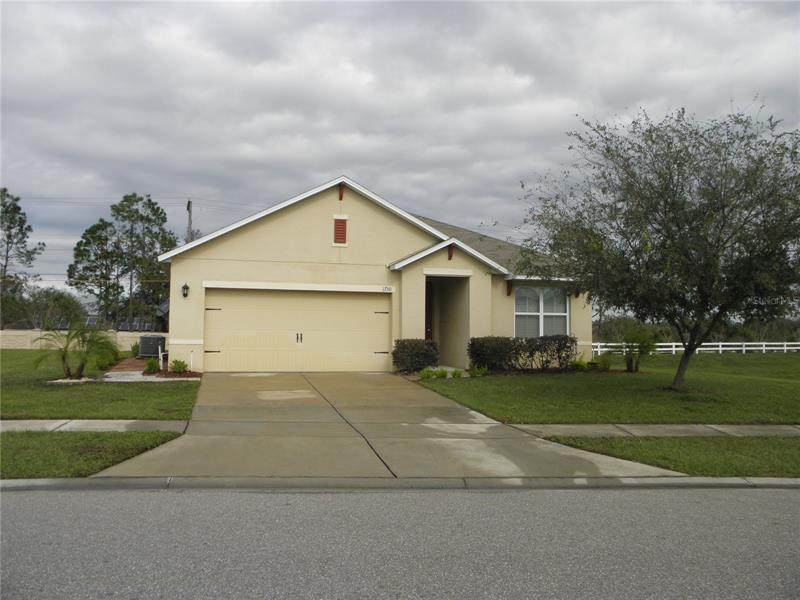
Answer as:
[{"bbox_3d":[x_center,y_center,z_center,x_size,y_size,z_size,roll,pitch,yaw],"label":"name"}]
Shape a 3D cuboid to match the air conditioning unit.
[{"bbox_3d":[-8.696,1.649,22.705,0.820,0.800,0.820,1,-3,-14],"label":"air conditioning unit"}]

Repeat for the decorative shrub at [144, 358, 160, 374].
[{"bbox_3d":[-6.128,1.640,16.022,0.396,0.409,0.396,1,-3,-14],"label":"decorative shrub"}]

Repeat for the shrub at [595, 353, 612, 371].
[{"bbox_3d":[6.425,1.942,20.430,0.568,0.568,0.540,1,-3,-14],"label":"shrub"}]

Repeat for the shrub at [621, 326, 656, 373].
[{"bbox_3d":[7.317,1.519,19.853,1.104,1.411,1.049,1,-3,-14],"label":"shrub"}]

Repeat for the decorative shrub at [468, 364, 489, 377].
[{"bbox_3d":[2.103,1.858,17.117,0.582,0.331,0.495,1,-3,-14],"label":"decorative shrub"}]

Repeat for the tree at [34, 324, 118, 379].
[{"bbox_3d":[-7.168,1.152,14.339,1.861,1.219,1.675,1,-3,-14],"label":"tree"}]

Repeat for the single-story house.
[{"bbox_3d":[-1.416,-0.419,24.459,12.800,5.550,14.600,1,-3,-14],"label":"single-story house"}]

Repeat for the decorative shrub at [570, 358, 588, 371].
[{"bbox_3d":[5.502,1.962,19.833,0.552,0.398,0.524,1,-3,-14],"label":"decorative shrub"}]

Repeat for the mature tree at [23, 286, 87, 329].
[{"bbox_3d":[-38.442,1.892,72.000,7.200,6.900,7.000,1,-3,-14],"label":"mature tree"}]

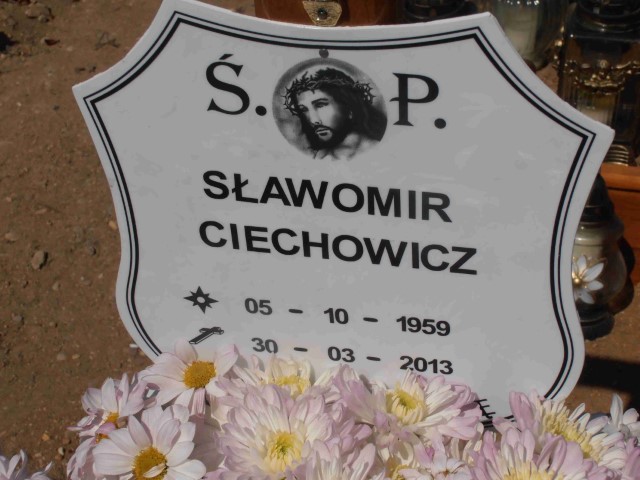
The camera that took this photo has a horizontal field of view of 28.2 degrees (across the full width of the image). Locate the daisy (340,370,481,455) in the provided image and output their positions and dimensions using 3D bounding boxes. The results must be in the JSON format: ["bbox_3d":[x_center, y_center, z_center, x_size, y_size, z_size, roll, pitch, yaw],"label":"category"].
[{"bbox_3d":[0.045,0.088,0.645,0.067,0.028,0.052,0,55,6],"label":"daisy"}]

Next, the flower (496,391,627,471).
[{"bbox_3d":[0.122,0.097,0.640,0.060,0.028,0.050,0,53,-25],"label":"flower"}]

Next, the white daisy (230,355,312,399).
[{"bbox_3d":[-0.022,0.074,0.665,0.050,0.025,0.042,0,59,0],"label":"white daisy"}]

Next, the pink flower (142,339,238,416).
[{"bbox_3d":[-0.067,0.072,0.660,0.049,0.020,0.044,0,65,-5],"label":"pink flower"}]

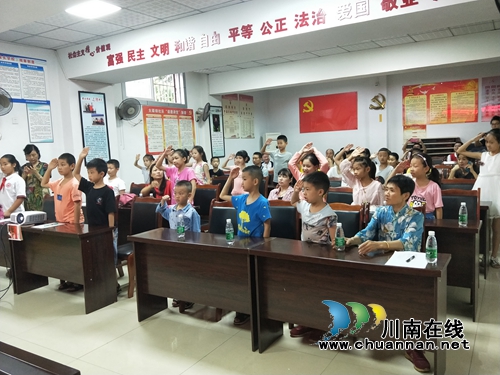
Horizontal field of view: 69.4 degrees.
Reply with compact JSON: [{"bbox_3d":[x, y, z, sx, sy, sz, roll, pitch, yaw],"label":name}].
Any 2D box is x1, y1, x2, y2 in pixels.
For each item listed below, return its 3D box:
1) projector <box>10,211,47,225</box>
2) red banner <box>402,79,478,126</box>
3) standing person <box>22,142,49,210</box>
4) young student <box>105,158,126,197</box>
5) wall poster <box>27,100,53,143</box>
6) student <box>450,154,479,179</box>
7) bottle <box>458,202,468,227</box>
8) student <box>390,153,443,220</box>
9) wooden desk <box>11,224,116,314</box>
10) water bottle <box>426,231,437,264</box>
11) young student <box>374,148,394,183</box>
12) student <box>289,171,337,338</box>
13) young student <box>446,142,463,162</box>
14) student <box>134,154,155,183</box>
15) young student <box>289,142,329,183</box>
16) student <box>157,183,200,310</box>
[{"bbox_3d":[-2.539,0.334,4.137,0.300,0.110,0.240,1,6,30],"label":"projector"},{"bbox_3d":[4.357,-1.938,8.280,1.510,0.940,0.020,0,6,27],"label":"red banner"},{"bbox_3d":[-2.982,0.220,5.091,0.430,1.620,0.310,-3,6,-4],"label":"standing person"},{"bbox_3d":[-2.054,0.292,5.519,0.400,1.440,0.280,0,6,27],"label":"young student"},{"bbox_3d":[-3.431,-1.054,5.906,0.020,0.640,0.379,1,7,29],"label":"wall poster"},{"bbox_3d":[3.055,0.148,5.164,0.520,1.236,0.600,0,7,22],"label":"student"},{"bbox_3d":[1.749,0.224,2.960,0.061,0.183,0.061,1,6,30],"label":"bottle"},{"bbox_3d":[1.625,0.346,3.471,0.460,1.341,0.360,4,9,42],"label":"student"},{"bbox_3d":[-1.919,0.763,3.678,1.171,0.754,0.372,1,7,29],"label":"wooden desk"},{"bbox_3d":[1.034,0.336,2.054,0.061,0.183,0.061,1,6,30],"label":"water bottle"},{"bbox_3d":[2.040,0.077,5.436,0.390,1.350,0.300,1,7,30],"label":"young student"},{"bbox_3d":[0.502,0.501,2.828,0.400,1.270,0.340,4,9,42],"label":"student"},{"bbox_3d":[3.805,-0.140,6.754,0.450,1.389,0.420,1,7,25],"label":"young student"},{"bbox_3d":[-1.845,0.119,6.473,0.420,1.396,0.340,3,8,38],"label":"student"},{"bbox_3d":[0.676,0.246,4.042,0.480,1.487,0.360,2,8,32],"label":"young student"},{"bbox_3d":[-0.652,0.526,3.390,0.390,1.210,0.290,0,7,26],"label":"student"}]

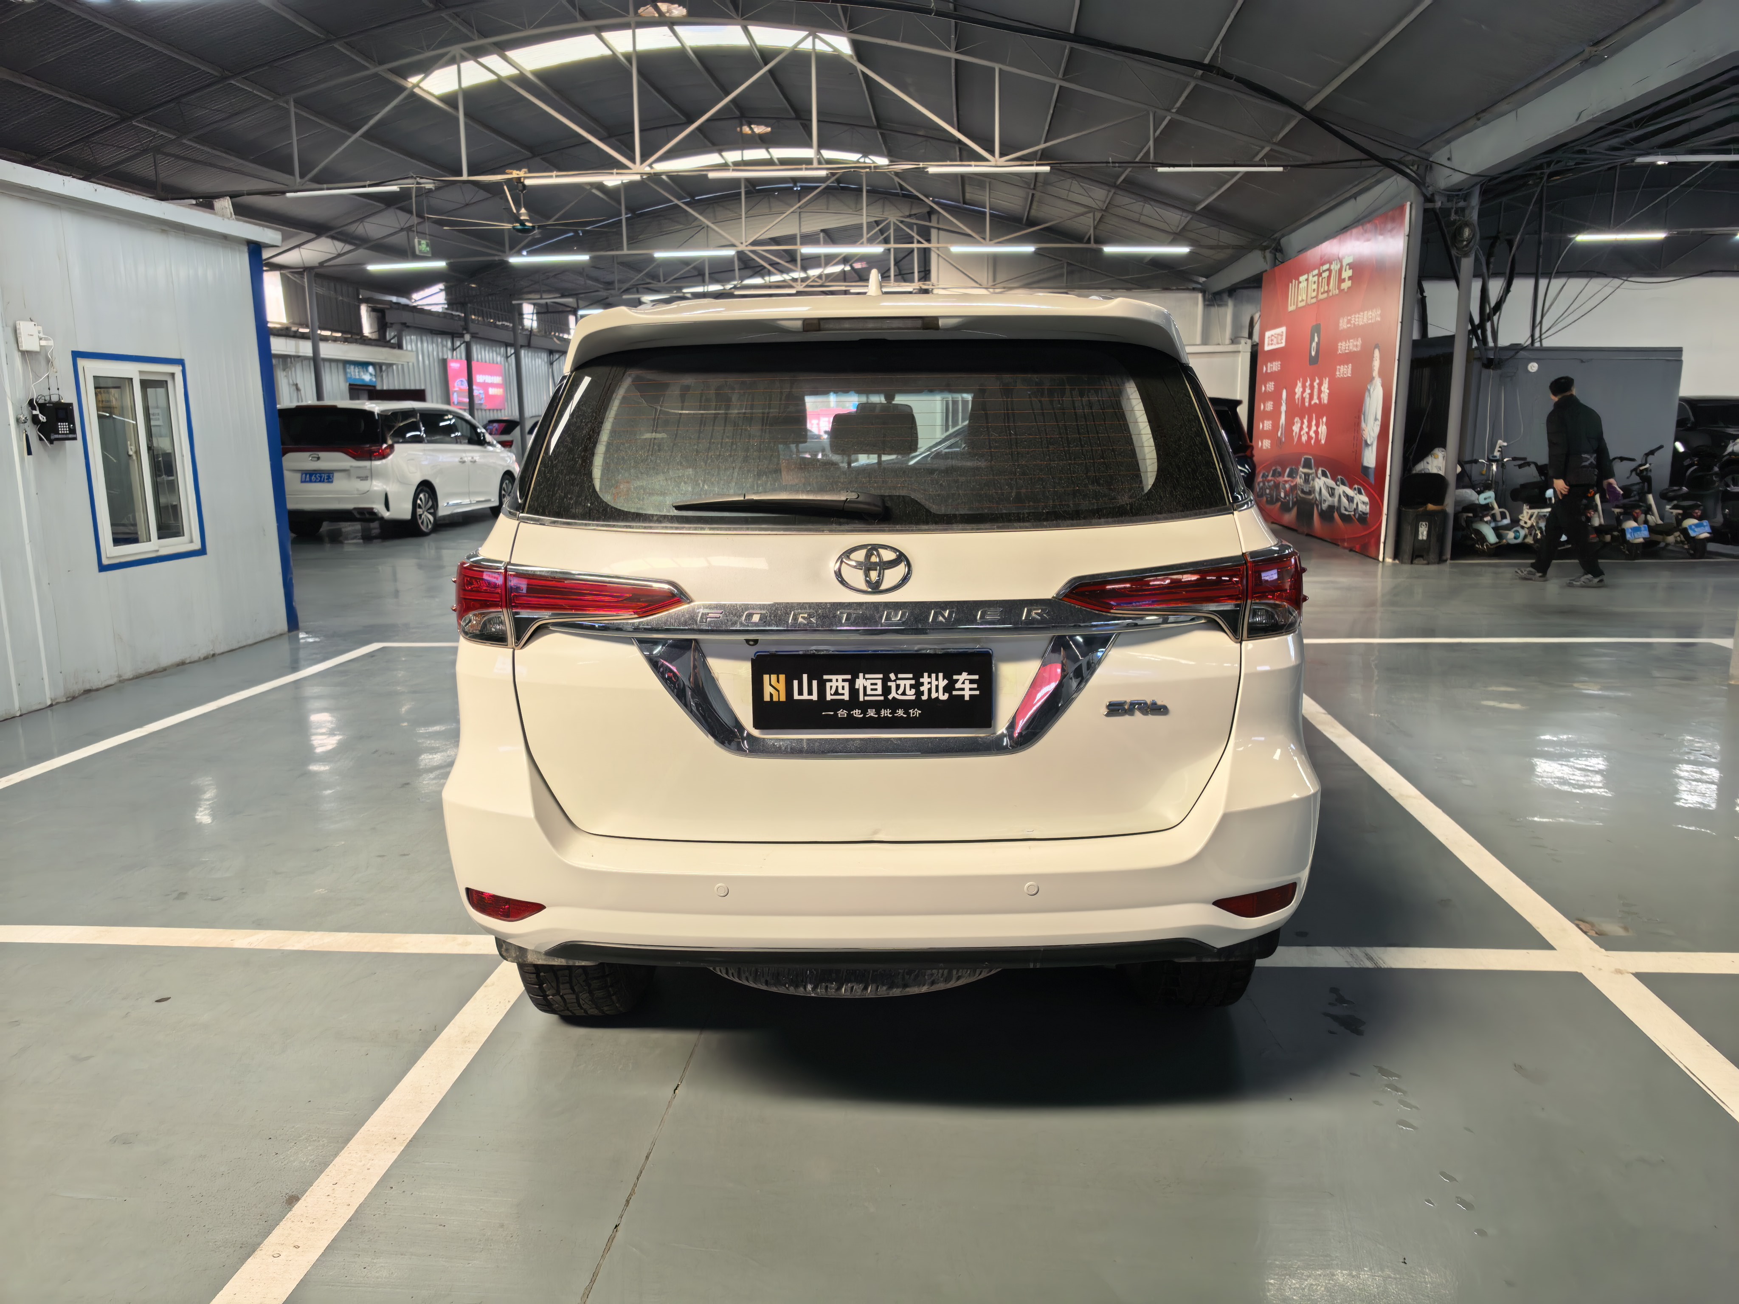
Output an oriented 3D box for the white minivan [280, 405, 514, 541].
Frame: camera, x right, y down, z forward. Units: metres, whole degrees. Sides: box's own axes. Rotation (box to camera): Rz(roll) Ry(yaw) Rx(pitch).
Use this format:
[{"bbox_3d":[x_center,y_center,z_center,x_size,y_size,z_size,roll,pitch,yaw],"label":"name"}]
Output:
[{"bbox_3d":[-6.969,-2.818,18.314,1.880,1.820,5.100,0,11,6],"label":"white minivan"}]

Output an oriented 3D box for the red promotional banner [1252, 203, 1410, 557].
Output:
[{"bbox_3d":[5.541,-3.237,15.064,0.080,3.523,6.089,0,11,5],"label":"red promotional banner"}]

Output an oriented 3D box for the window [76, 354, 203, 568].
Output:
[{"bbox_3d":[-4.594,-1.218,7.650,0.090,1.300,1.030,0,11,5],"label":"window"}]

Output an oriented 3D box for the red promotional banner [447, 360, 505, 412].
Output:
[{"bbox_3d":[-8.440,-5.757,26.118,0.060,1.000,2.950,0,11,5],"label":"red promotional banner"}]

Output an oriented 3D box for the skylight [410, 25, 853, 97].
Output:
[{"bbox_3d":[-2.806,-7.083,14.245,5.300,0.550,0.900,0,11,5],"label":"skylight"}]

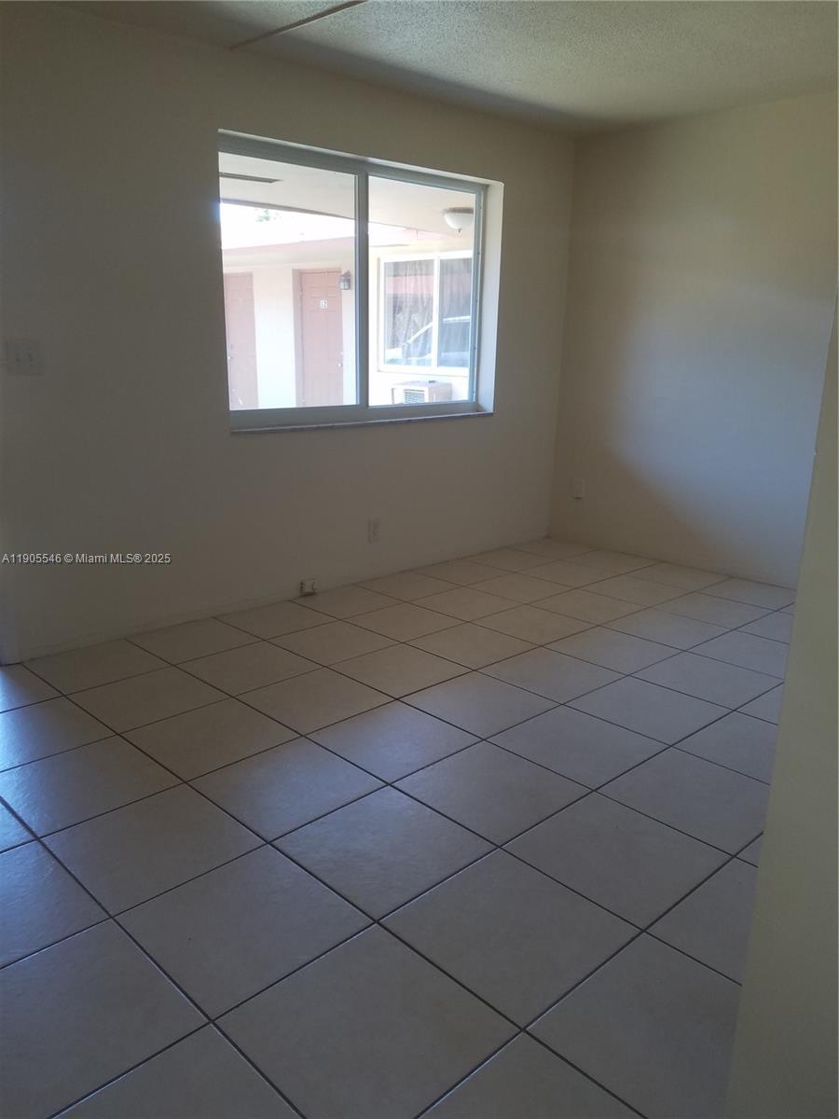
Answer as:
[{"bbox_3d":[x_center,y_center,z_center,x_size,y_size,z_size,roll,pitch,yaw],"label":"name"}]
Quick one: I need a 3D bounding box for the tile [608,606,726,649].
[{"bbox_3d":[1.127,0.320,3.863,0.412,0.010,0.412,-13,20,-43],"label":"tile"}]

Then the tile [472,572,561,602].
[{"bbox_3d":[0.533,0.155,4.453,0.412,0.010,0.412,-13,20,-43],"label":"tile"}]

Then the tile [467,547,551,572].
[{"bbox_3d":[0.540,0.008,5.025,0.412,0.010,0.412,-13,20,-43],"label":"tile"}]

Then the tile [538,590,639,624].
[{"bbox_3d":[0.829,0.236,4.162,0.412,0.010,0.412,-13,20,-43],"label":"tile"}]

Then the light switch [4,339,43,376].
[{"bbox_3d":[-1.450,-0.741,3.092,0.117,0.117,0.014,-13,20,-43],"label":"light switch"}]

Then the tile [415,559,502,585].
[{"bbox_3d":[0.242,0.077,4.734,0.412,0.010,0.412,-13,20,-43],"label":"tile"}]

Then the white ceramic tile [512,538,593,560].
[{"bbox_3d":[0.848,-0.061,5.316,0.412,0.010,0.412,-13,20,-43],"label":"white ceramic tile"}]

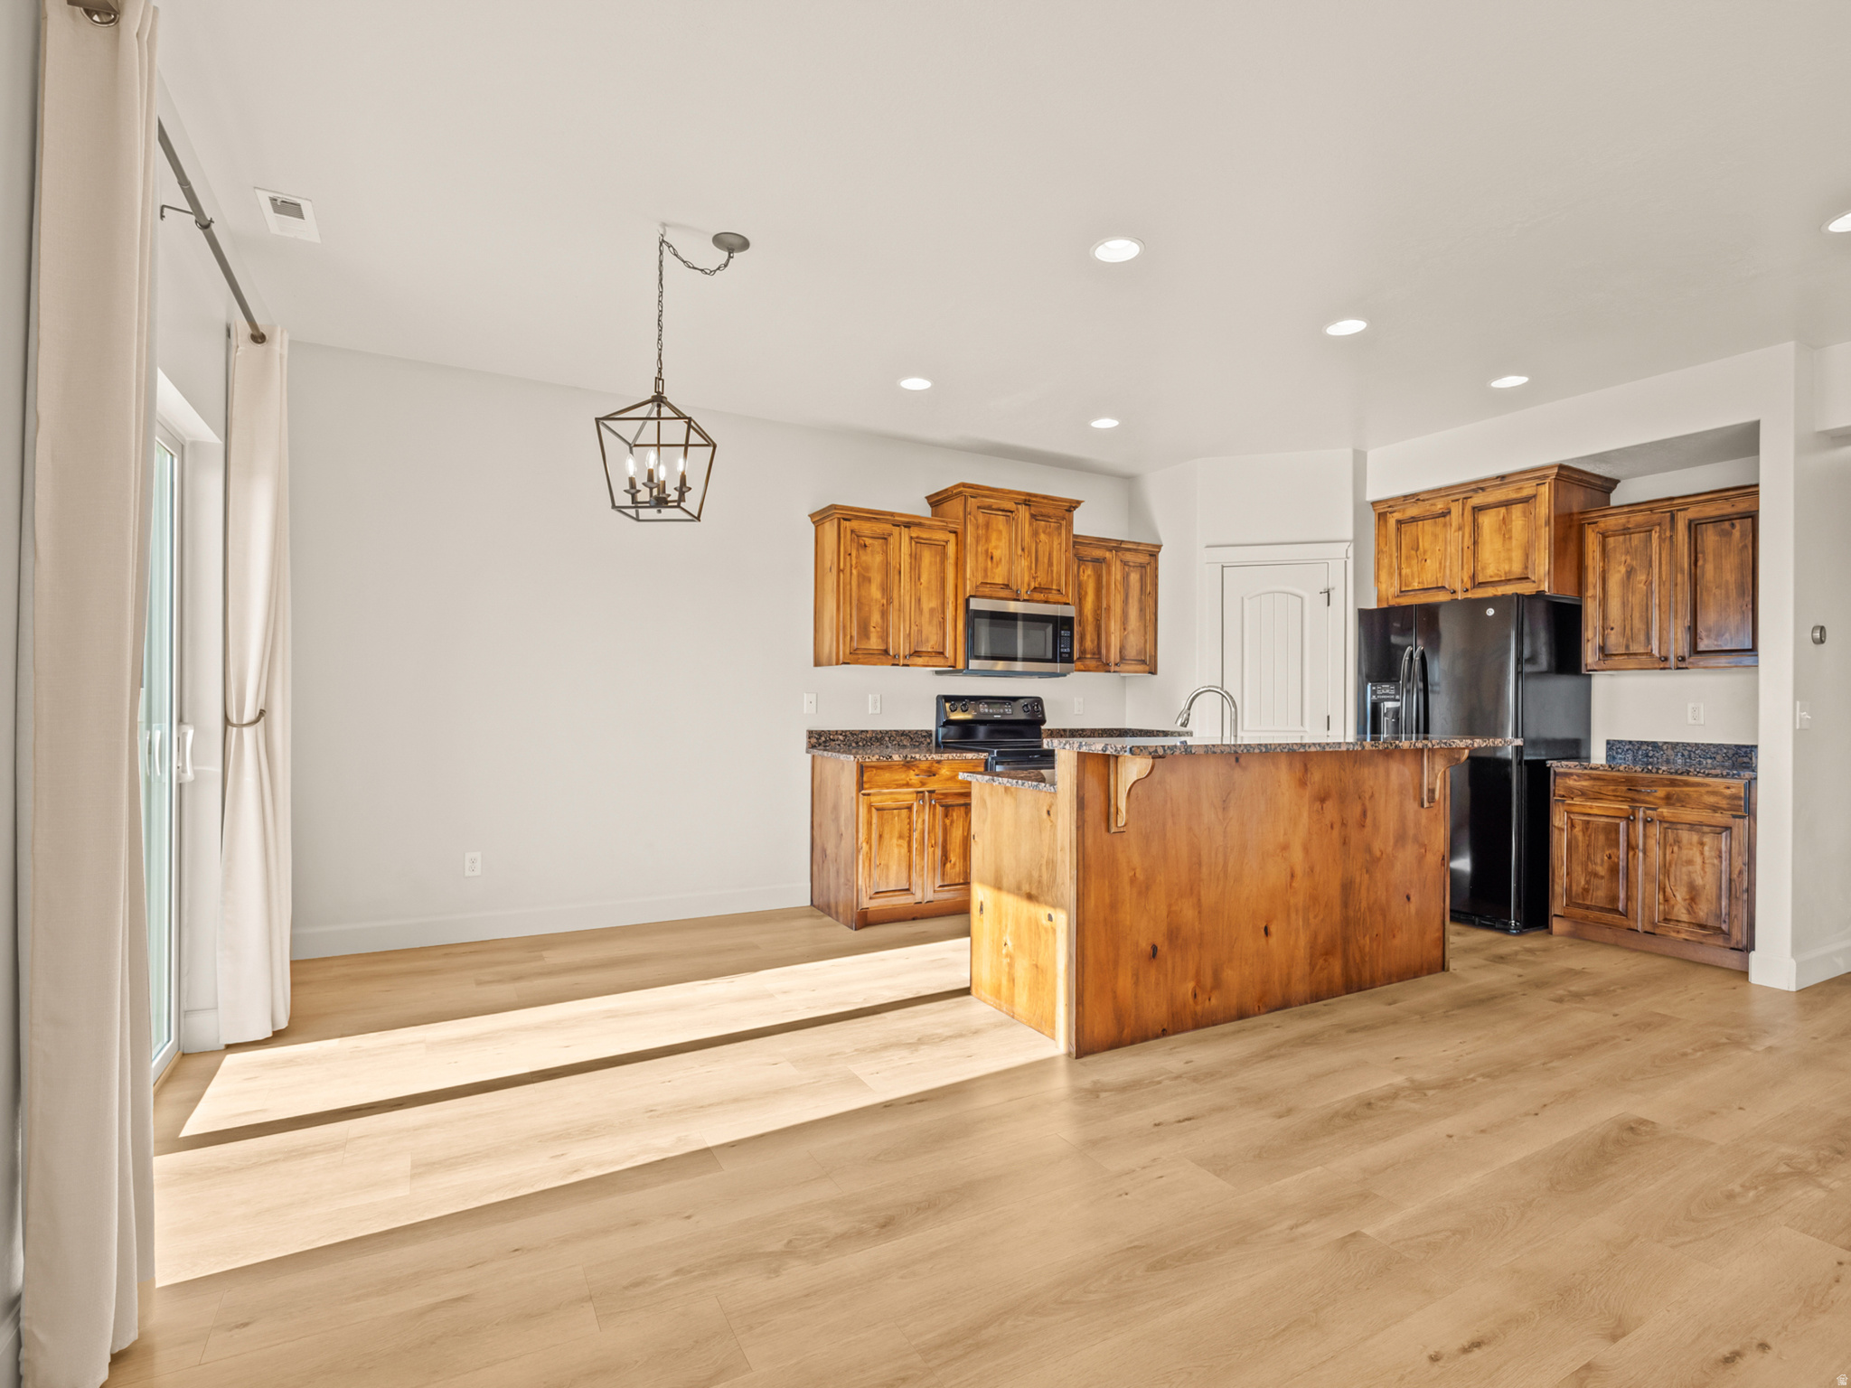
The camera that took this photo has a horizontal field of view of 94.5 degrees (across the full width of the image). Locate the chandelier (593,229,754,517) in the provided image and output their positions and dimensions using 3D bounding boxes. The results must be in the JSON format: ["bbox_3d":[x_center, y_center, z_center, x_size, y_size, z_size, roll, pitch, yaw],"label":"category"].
[{"bbox_3d":[-0.834,-1.093,2.899,0.435,0.987,0.352,0,0,0],"label":"chandelier"}]

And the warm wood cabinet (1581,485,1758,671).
[{"bbox_3d":[3.811,-0.531,4.272,0.358,0.839,0.817,1,-1,-29],"label":"warm wood cabinet"}]

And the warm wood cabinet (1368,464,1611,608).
[{"bbox_3d":[3.238,-0.843,4.914,0.676,0.627,1.034,1,-1,-29],"label":"warm wood cabinet"}]

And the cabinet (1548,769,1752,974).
[{"bbox_3d":[3.682,0.805,4.205,0.623,0.858,0.787,1,-1,-29],"label":"cabinet"}]

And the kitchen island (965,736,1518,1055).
[{"bbox_3d":[1.299,0.691,3.489,2.166,1.043,1.018,1,-1,-29],"label":"kitchen island"}]

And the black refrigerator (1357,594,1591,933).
[{"bbox_3d":[3.142,0.364,4.955,0.805,1.745,0.905,1,-1,-29],"label":"black refrigerator"}]

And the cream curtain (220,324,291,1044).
[{"bbox_3d":[-2.343,-0.027,3.015,0.165,2.403,0.305,1,-1,-29],"label":"cream curtain"}]

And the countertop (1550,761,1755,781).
[{"bbox_3d":[3.675,0.363,4.196,0.652,0.035,0.823,1,-1,-29],"label":"countertop"}]

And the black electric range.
[{"bbox_3d":[0.552,0.620,5.161,0.775,1.206,0.729,1,-1,-29],"label":"black electric range"}]

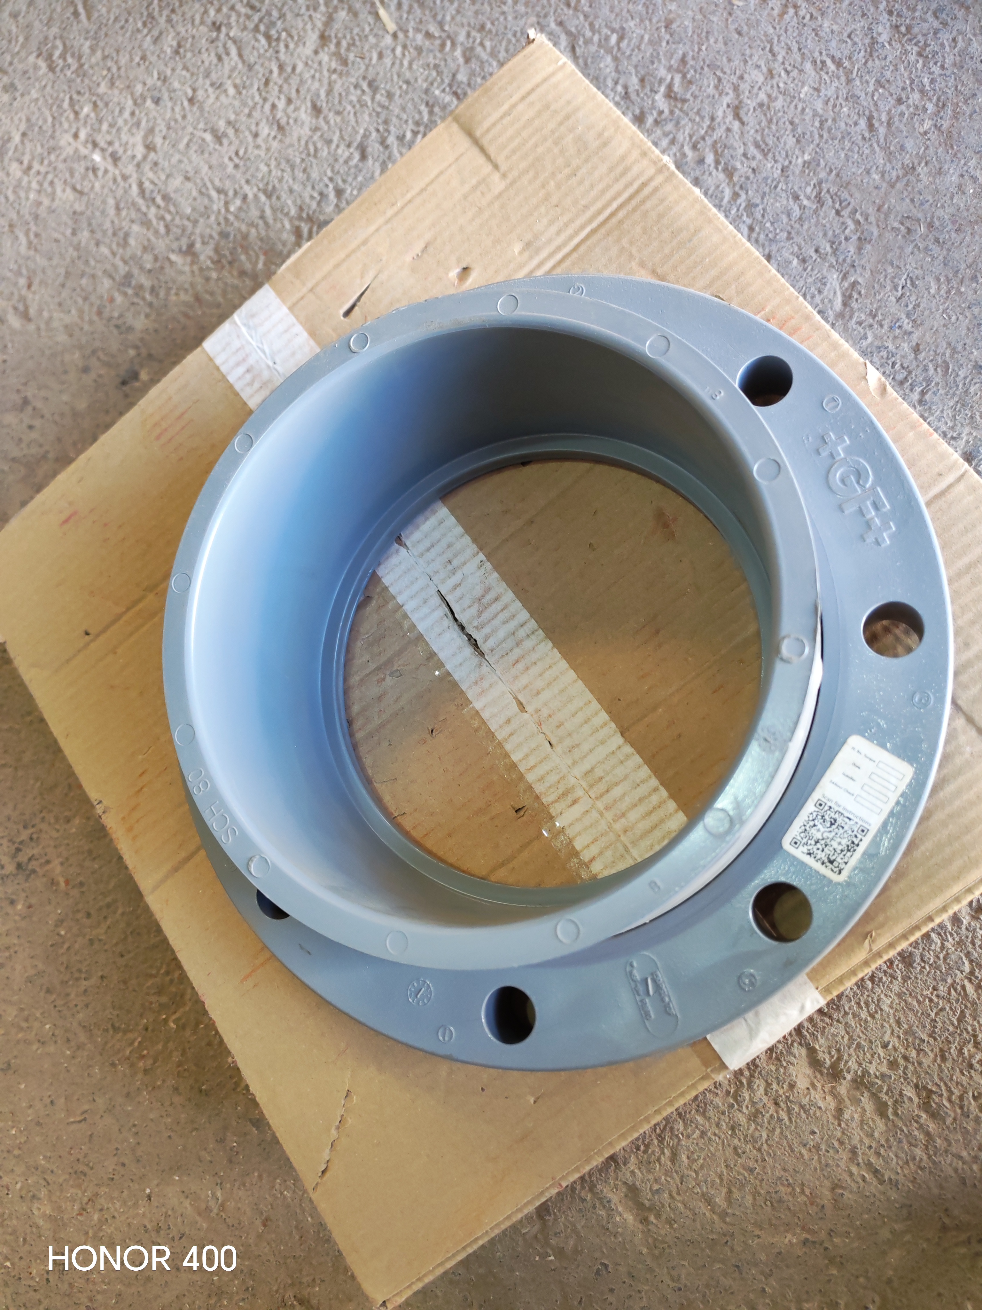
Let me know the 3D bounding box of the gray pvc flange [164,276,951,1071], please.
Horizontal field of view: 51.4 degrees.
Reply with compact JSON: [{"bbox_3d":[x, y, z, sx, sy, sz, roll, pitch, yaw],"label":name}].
[{"bbox_3d":[0.005,-0.006,0.421,0.342,0.116,0.342,0,80,18],"label":"gray pvc flange"}]

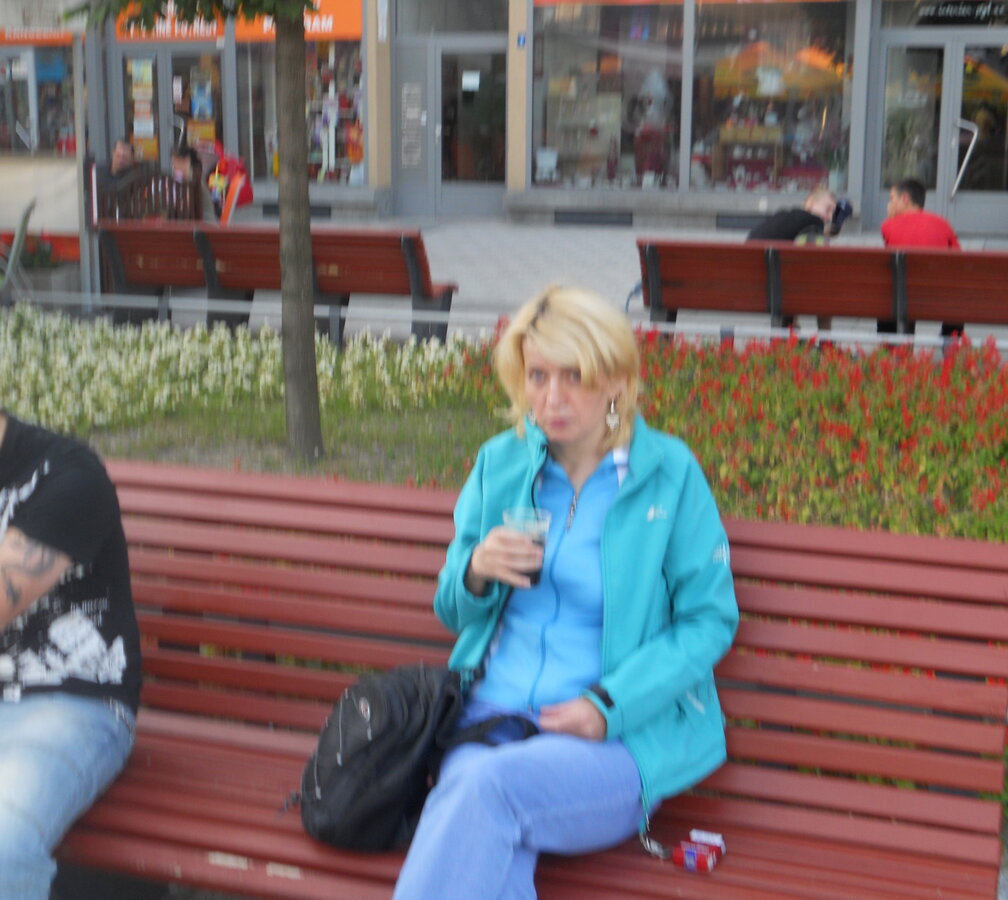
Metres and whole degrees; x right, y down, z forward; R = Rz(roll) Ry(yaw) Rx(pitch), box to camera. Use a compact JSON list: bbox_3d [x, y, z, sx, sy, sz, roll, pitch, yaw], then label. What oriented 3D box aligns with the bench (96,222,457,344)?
[{"bbox_3d":[-1.589,-1.155,11.017,2.420,0.800,0.620,4,12,18],"label":"bench"}]

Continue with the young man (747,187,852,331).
[{"bbox_3d":[1.789,-1.019,9.592,0.700,1.130,0.520,-9,15,-39],"label":"young man"}]

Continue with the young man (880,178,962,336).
[{"bbox_3d":[2.459,-1.007,9.372,0.520,1.200,0.750,2,11,10],"label":"young man"}]

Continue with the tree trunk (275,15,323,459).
[{"bbox_3d":[-0.865,-0.891,6.735,0.155,1.900,0.155,0,11,0],"label":"tree trunk"}]

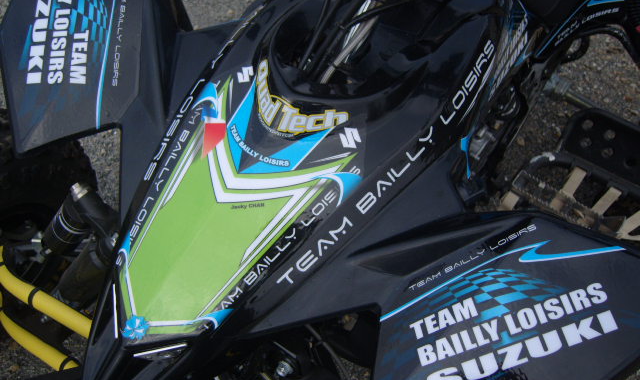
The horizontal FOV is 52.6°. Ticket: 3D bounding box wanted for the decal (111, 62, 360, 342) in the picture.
[{"bbox_3d":[-0.121,0.024,0.807,0.245,0.060,0.375,34,93,14],"label":"decal"}]

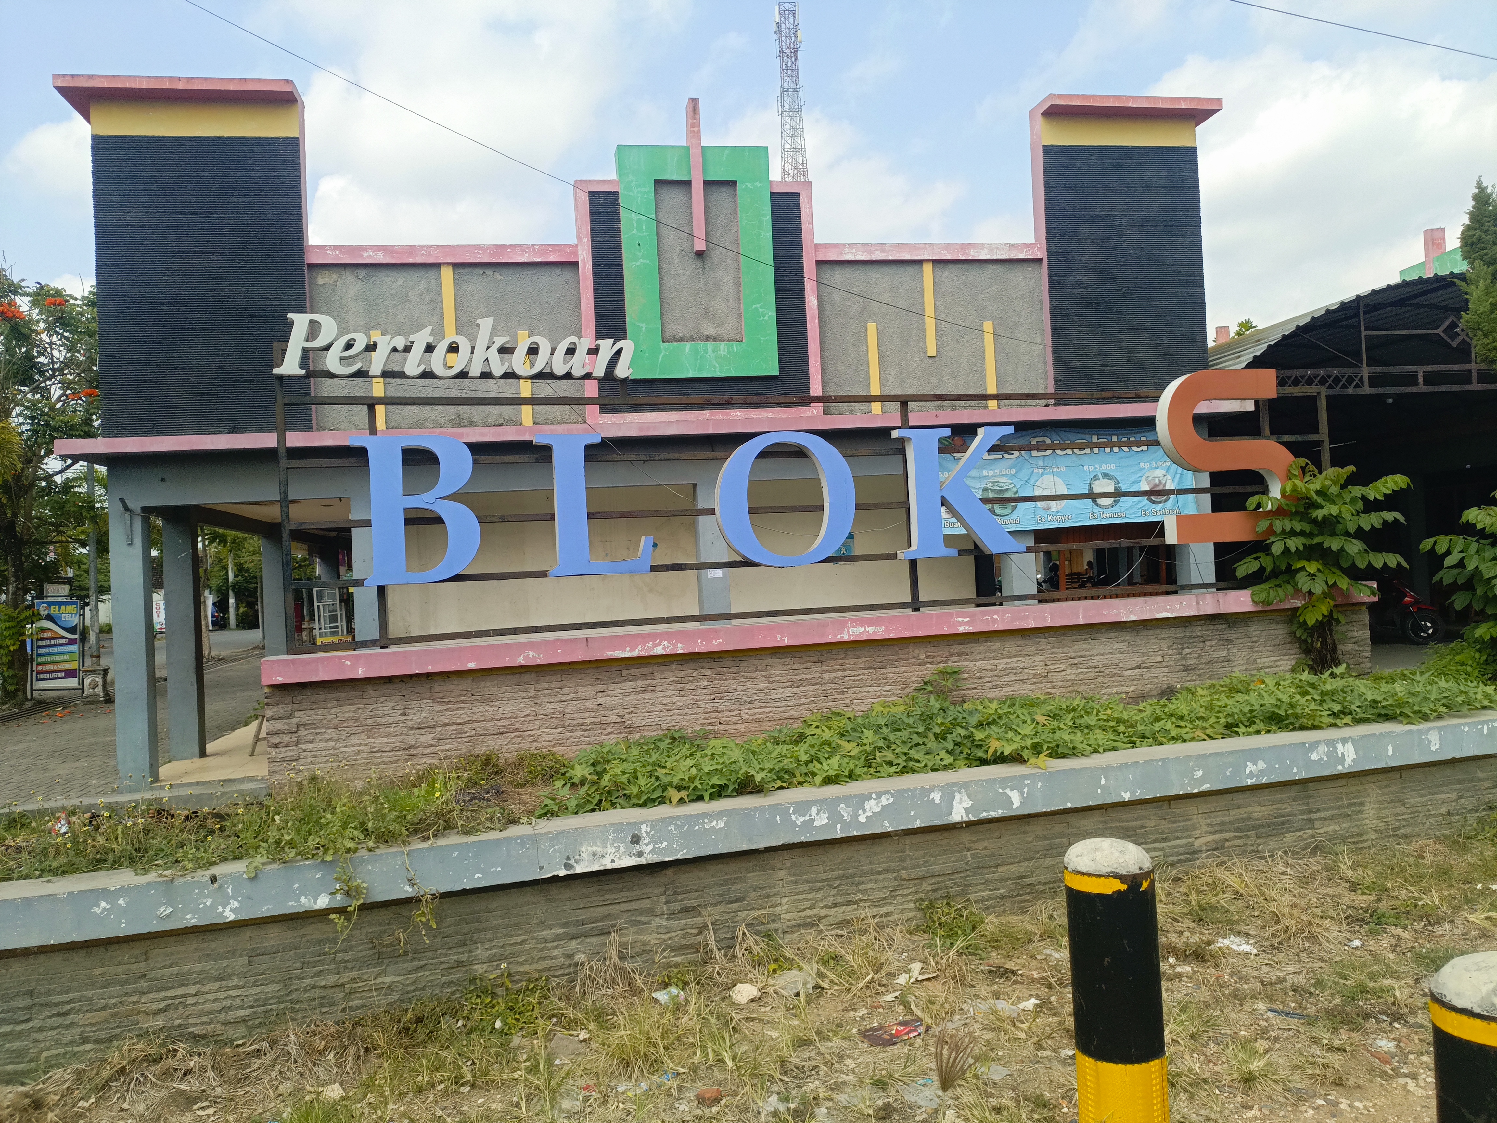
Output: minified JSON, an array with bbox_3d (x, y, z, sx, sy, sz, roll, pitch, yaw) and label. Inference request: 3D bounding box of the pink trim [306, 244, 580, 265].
[{"bbox_3d":[-2.779,-2.800,9.944,2.371,0.178,0.180,-3,-1,-9],"label":"pink trim"}]

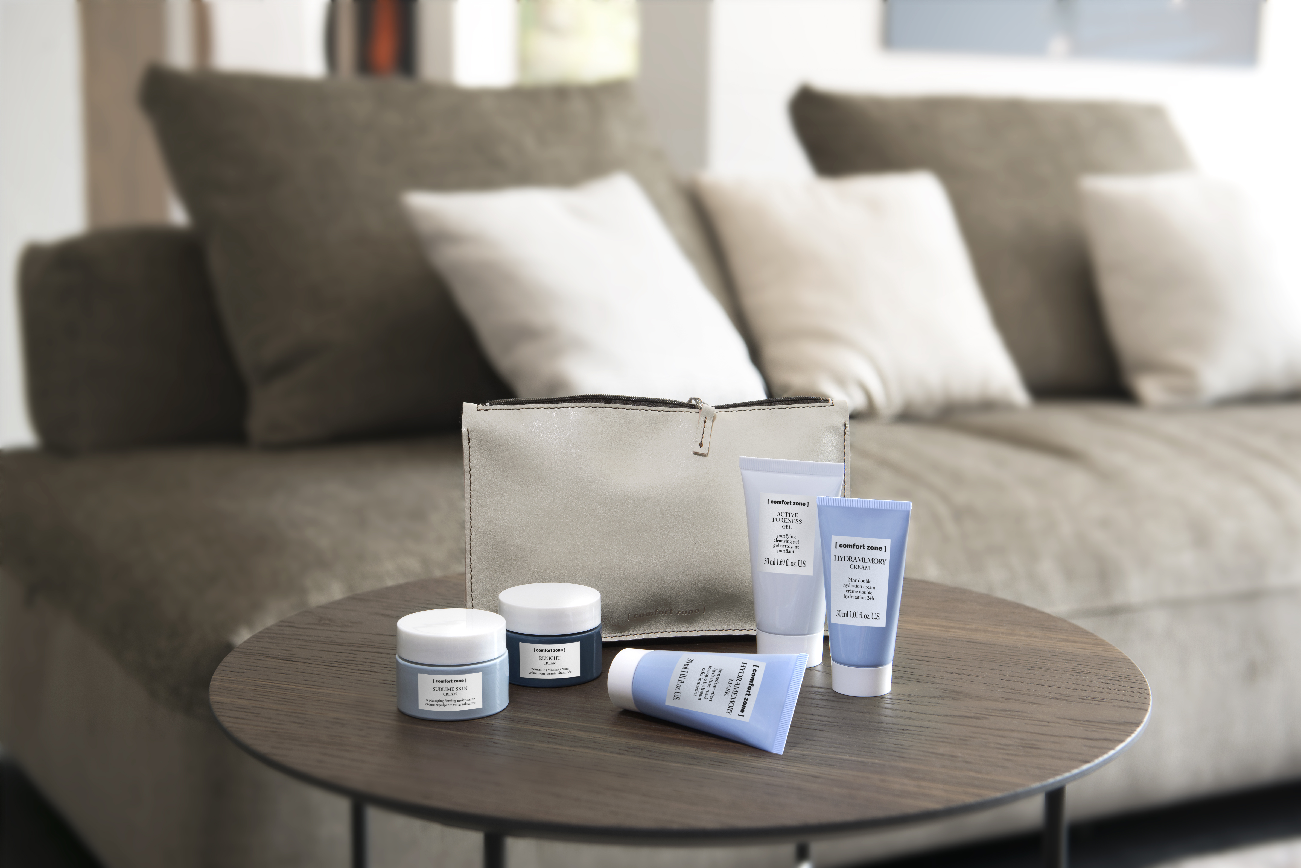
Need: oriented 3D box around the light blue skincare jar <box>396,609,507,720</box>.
[{"bbox_3d":[-0.097,0.112,0.923,0.055,0.041,0.055,-1,9,-4],"label":"light blue skincare jar"}]

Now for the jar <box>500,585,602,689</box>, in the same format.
[{"bbox_3d":[-0.052,0.104,0.976,0.055,0.041,0.055,0,9,-3],"label":"jar"}]

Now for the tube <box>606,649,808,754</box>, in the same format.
[{"bbox_3d":[0.028,0.121,0.886,0.097,0.048,0.030,3,-22,37],"label":"tube"}]

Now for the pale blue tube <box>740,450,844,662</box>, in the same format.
[{"bbox_3d":[0.075,0.067,0.999,0.058,0.107,0.035,4,10,22],"label":"pale blue tube"}]

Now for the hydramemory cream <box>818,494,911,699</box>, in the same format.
[{"bbox_3d":[0.107,0.081,0.946,0.048,0.097,0.030,3,9,16],"label":"hydramemory cream"}]

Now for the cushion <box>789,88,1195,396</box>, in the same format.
[{"bbox_3d":[0.621,-0.310,3.000,0.770,0.530,0.190,-4,-21,-29],"label":"cushion"}]

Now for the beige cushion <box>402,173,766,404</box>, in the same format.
[{"bbox_3d":[-0.087,-0.193,2.650,0.420,0.420,0.150,-10,-26,-41],"label":"beige cushion"}]

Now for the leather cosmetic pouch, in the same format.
[{"bbox_3d":[0.003,0.045,1.048,0.213,0.135,0.040,0,9,-2],"label":"leather cosmetic pouch"}]

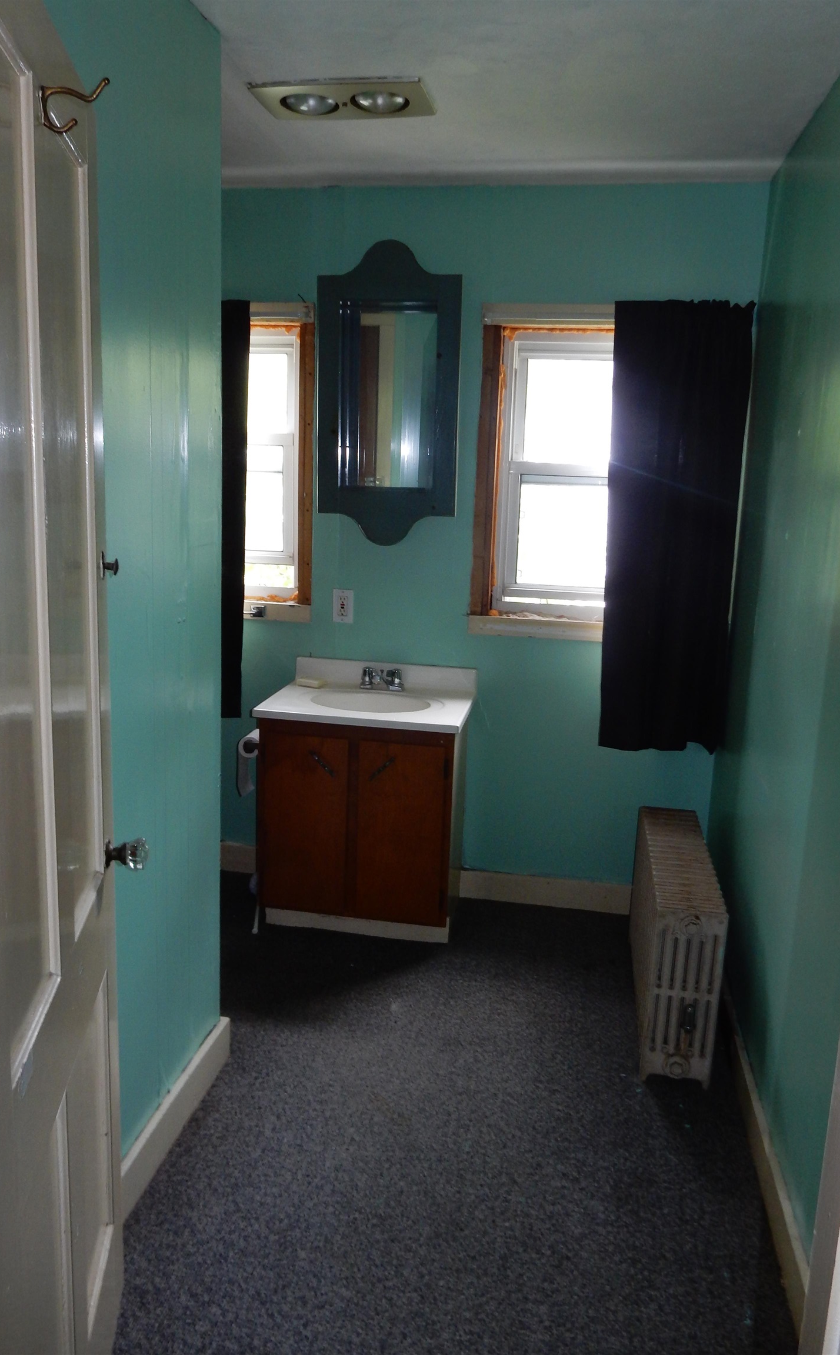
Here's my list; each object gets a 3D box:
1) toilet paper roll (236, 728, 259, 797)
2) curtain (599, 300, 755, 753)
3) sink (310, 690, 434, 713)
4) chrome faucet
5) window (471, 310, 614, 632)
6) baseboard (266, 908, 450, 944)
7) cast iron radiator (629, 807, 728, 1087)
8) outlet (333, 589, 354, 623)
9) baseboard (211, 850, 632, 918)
[{"bbox_3d":[-0.539,0.274,3.170,0.074,0.205,0.105,4,10,9],"label":"toilet paper roll"},{"bbox_3d":[0.791,-0.452,3.118,0.415,1.410,0.085,4,10,9],"label":"curtain"},{"bbox_3d":[-0.164,0.133,3.201,0.400,0.120,0.290,4,10,9],"label":"sink"},{"bbox_3d":[-0.132,0.007,3.308,0.155,0.084,0.110,4,10,9],"label":"chrome faucet"},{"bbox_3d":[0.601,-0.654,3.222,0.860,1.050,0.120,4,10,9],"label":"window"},{"bbox_3d":[-0.203,0.780,3.158,0.603,0.089,0.018,4,10,9],"label":"baseboard"},{"bbox_3d":[0.700,0.708,2.739,0.164,0.453,0.810,4,10,9],"label":"cast iron radiator"},{"bbox_3d":[-0.266,-0.245,3.396,0.071,0.114,0.010,4,10,9],"label":"outlet"},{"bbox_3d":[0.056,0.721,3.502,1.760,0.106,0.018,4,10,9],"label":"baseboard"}]

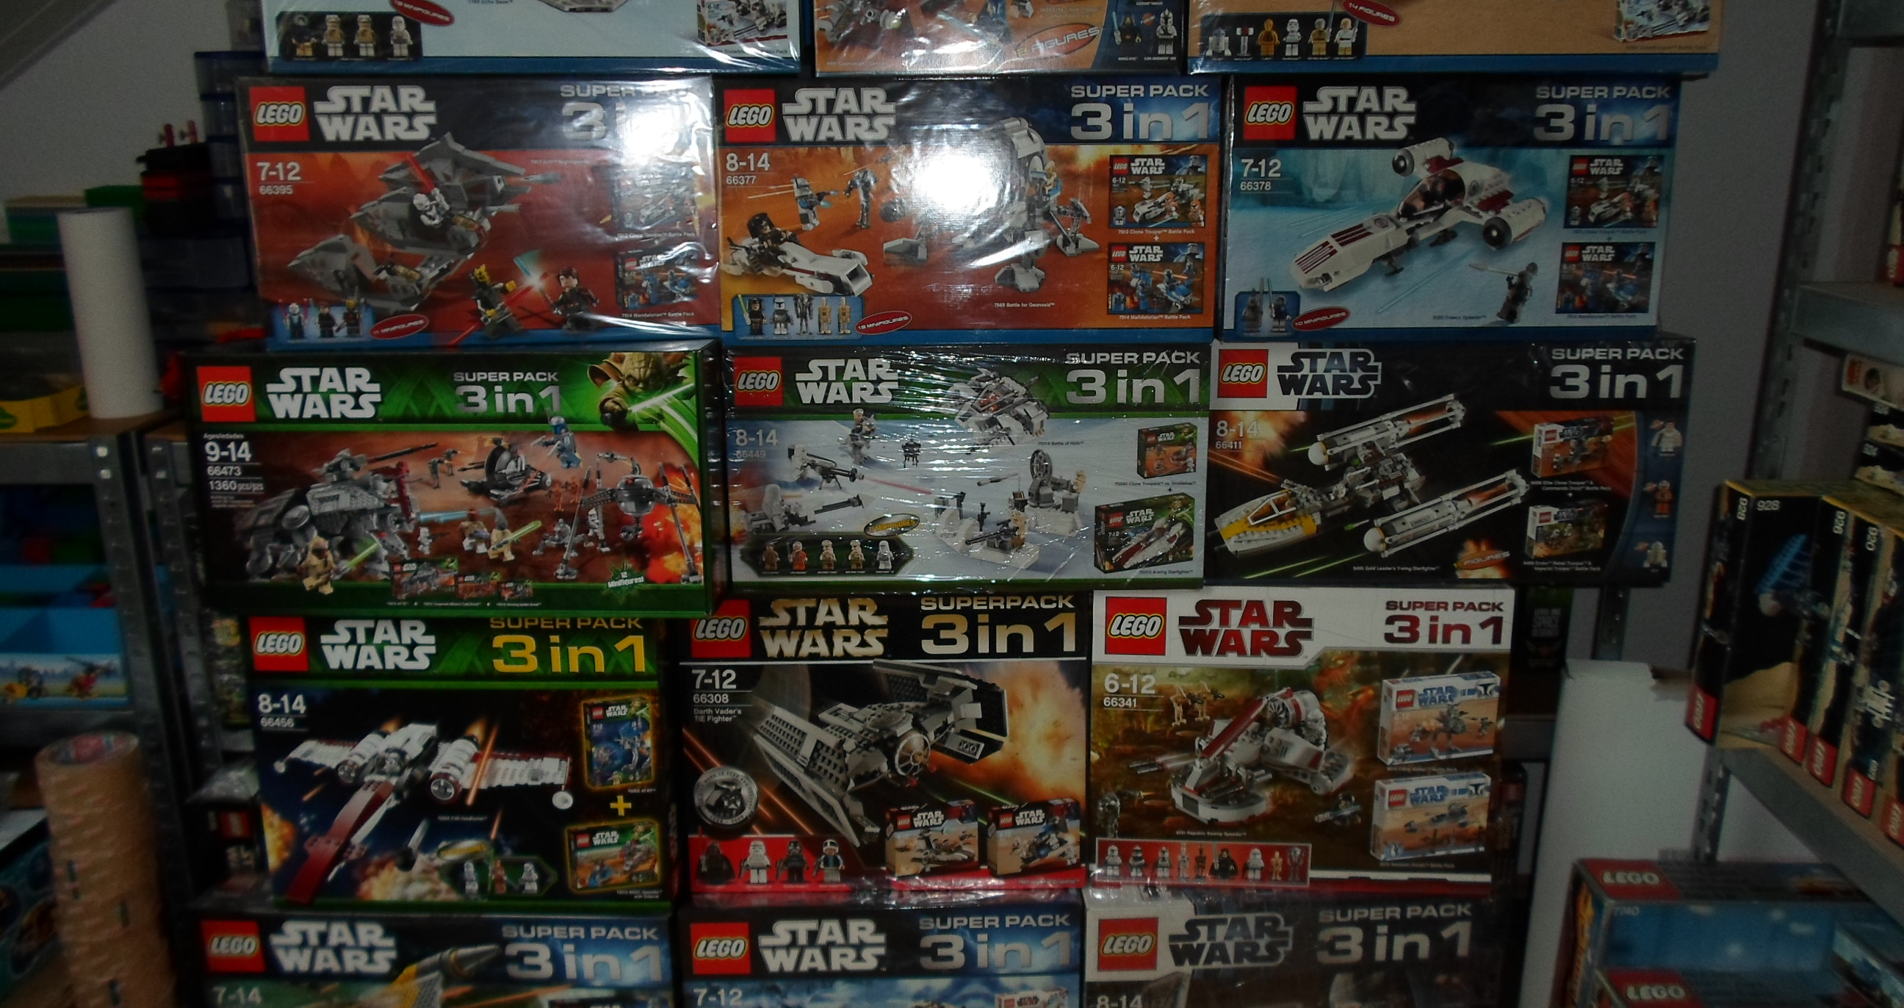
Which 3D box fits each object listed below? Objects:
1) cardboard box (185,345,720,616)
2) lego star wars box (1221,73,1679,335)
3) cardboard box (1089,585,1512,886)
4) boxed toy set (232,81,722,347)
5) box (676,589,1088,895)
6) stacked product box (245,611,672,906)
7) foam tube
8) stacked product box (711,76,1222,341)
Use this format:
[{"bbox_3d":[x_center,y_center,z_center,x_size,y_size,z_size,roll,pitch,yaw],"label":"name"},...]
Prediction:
[{"bbox_3d":[-0.529,-0.029,1.515,0.537,0.284,0.130,0,11,1],"label":"cardboard box"},{"bbox_3d":[0.540,-0.327,1.535,0.489,0.279,0.080,-1,11,-2],"label":"lego star wars box"},{"bbox_3d":[0.408,0.275,1.670,0.486,0.377,0.090,0,11,1],"label":"cardboard box"},{"bbox_3d":[-0.497,-0.316,1.504,0.485,0.281,0.080,-1,11,-3],"label":"boxed toy set"},{"bbox_3d":[-0.079,0.277,1.674,0.479,0.374,0.090,-1,11,0],"label":"box"},{"bbox_3d":[-0.565,0.283,1.636,0.469,0.376,0.100,0,11,1],"label":"stacked product box"},{"bbox_3d":[-1.198,-0.275,1.967,0.091,0.285,0.091,-7,13,-30],"label":"foam tube"},{"bbox_3d":[0.019,-0.323,1.532,0.541,0.283,0.085,-1,11,-2],"label":"stacked product box"}]

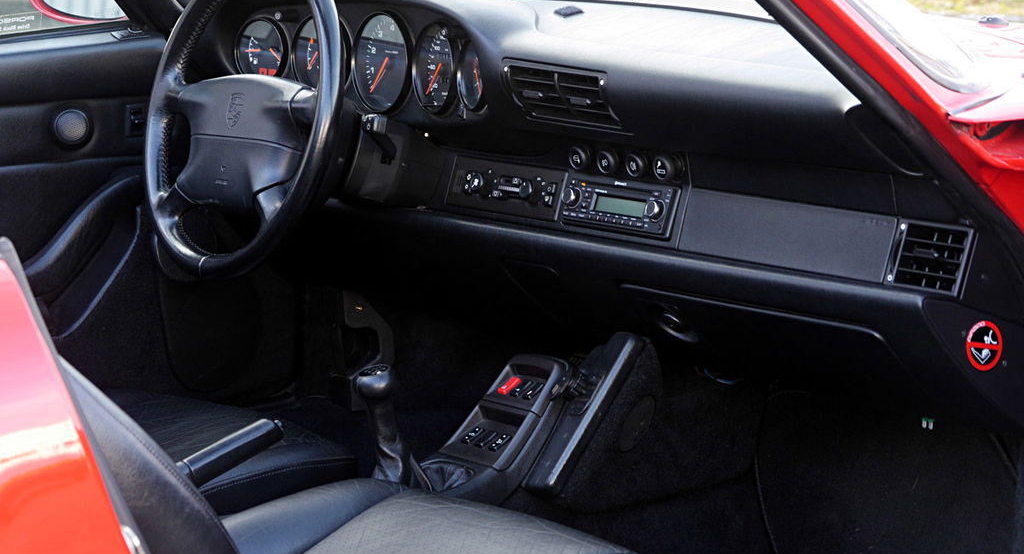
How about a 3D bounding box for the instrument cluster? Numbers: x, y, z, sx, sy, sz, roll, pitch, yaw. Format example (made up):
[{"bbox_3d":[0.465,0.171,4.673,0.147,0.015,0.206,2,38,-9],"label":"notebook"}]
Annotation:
[{"bbox_3d":[-0.164,-0.248,3.707,0.070,0.122,0.520,2,5,-36],"label":"instrument cluster"}]

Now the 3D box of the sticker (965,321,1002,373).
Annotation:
[{"bbox_3d":[0.432,0.063,2.920,0.003,0.047,0.047,0,6,-36],"label":"sticker"}]

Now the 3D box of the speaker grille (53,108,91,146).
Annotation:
[{"bbox_3d":[-0.527,-0.180,3.823,0.046,0.046,0.012,-6,10,-30],"label":"speaker grille"}]

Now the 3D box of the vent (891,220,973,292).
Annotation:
[{"bbox_3d":[0.401,-0.017,3.021,0.030,0.068,0.102,14,-2,-36],"label":"vent"}]

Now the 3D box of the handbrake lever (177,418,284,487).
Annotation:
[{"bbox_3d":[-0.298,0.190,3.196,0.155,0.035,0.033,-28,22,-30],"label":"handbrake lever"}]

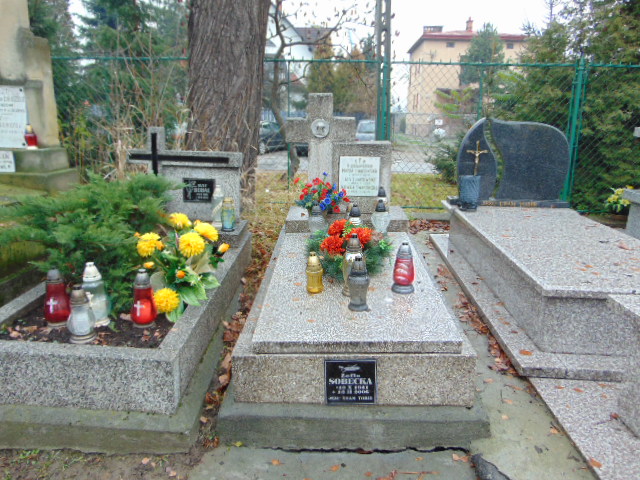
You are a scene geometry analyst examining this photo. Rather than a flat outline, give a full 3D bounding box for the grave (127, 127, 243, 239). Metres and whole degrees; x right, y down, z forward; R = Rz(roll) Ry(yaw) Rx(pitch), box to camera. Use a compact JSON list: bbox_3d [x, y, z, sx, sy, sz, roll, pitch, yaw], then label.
[{"bbox_3d":[-0.987,-0.436,3.459,0.847,0.798,0.266,1,17,1],"label":"grave"}]

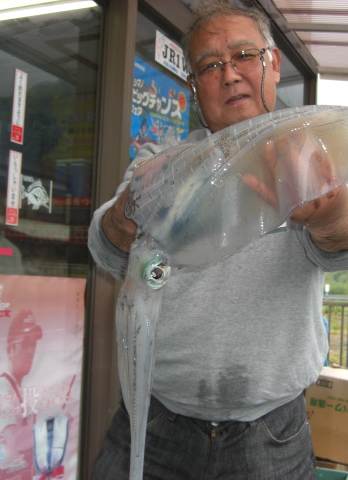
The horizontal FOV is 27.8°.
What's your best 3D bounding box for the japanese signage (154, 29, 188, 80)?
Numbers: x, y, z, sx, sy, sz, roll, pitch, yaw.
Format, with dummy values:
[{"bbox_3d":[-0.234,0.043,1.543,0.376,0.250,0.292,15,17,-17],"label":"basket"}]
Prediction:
[{"bbox_3d":[0.026,-0.678,2.697,0.010,0.110,0.450,1,-2,23],"label":"japanese signage"}]

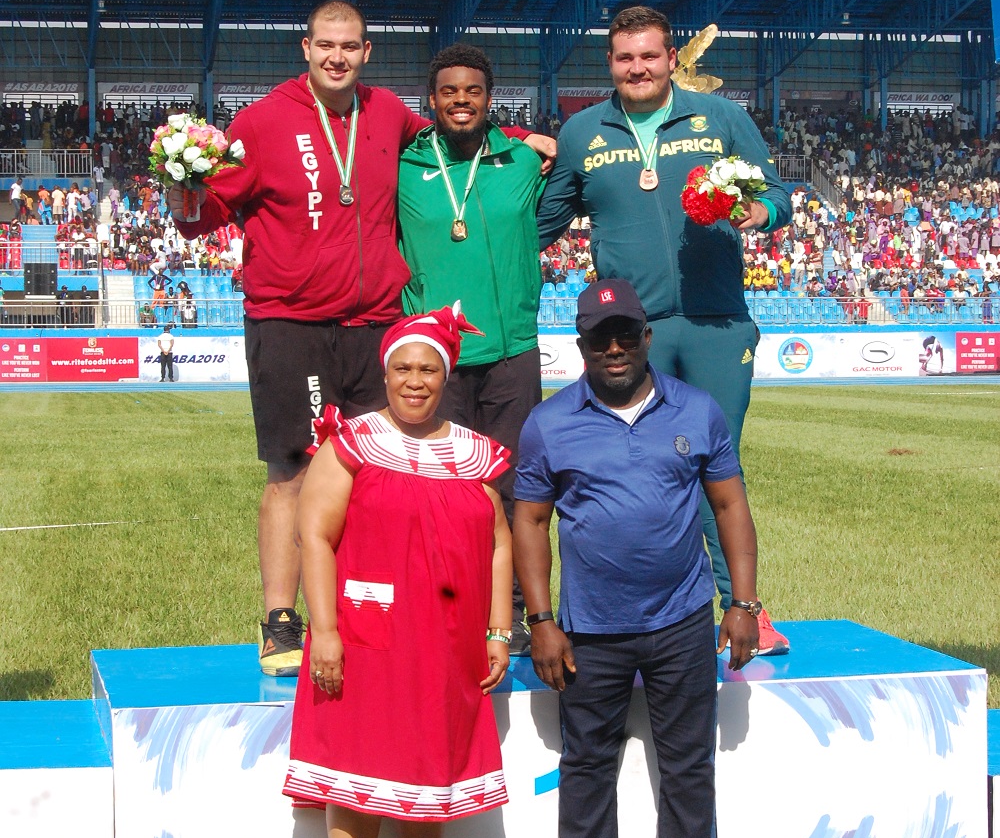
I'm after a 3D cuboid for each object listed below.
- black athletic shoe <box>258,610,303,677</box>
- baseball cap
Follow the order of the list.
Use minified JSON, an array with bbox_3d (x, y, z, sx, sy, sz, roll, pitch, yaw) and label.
[{"bbox_3d":[-0.634,0.642,7.298,0.125,0.165,0.320,-1,2,-7],"label":"black athletic shoe"},{"bbox_3d":[0.300,-0.306,6.730,0.185,0.140,0.260,-4,2,6],"label":"baseball cap"}]

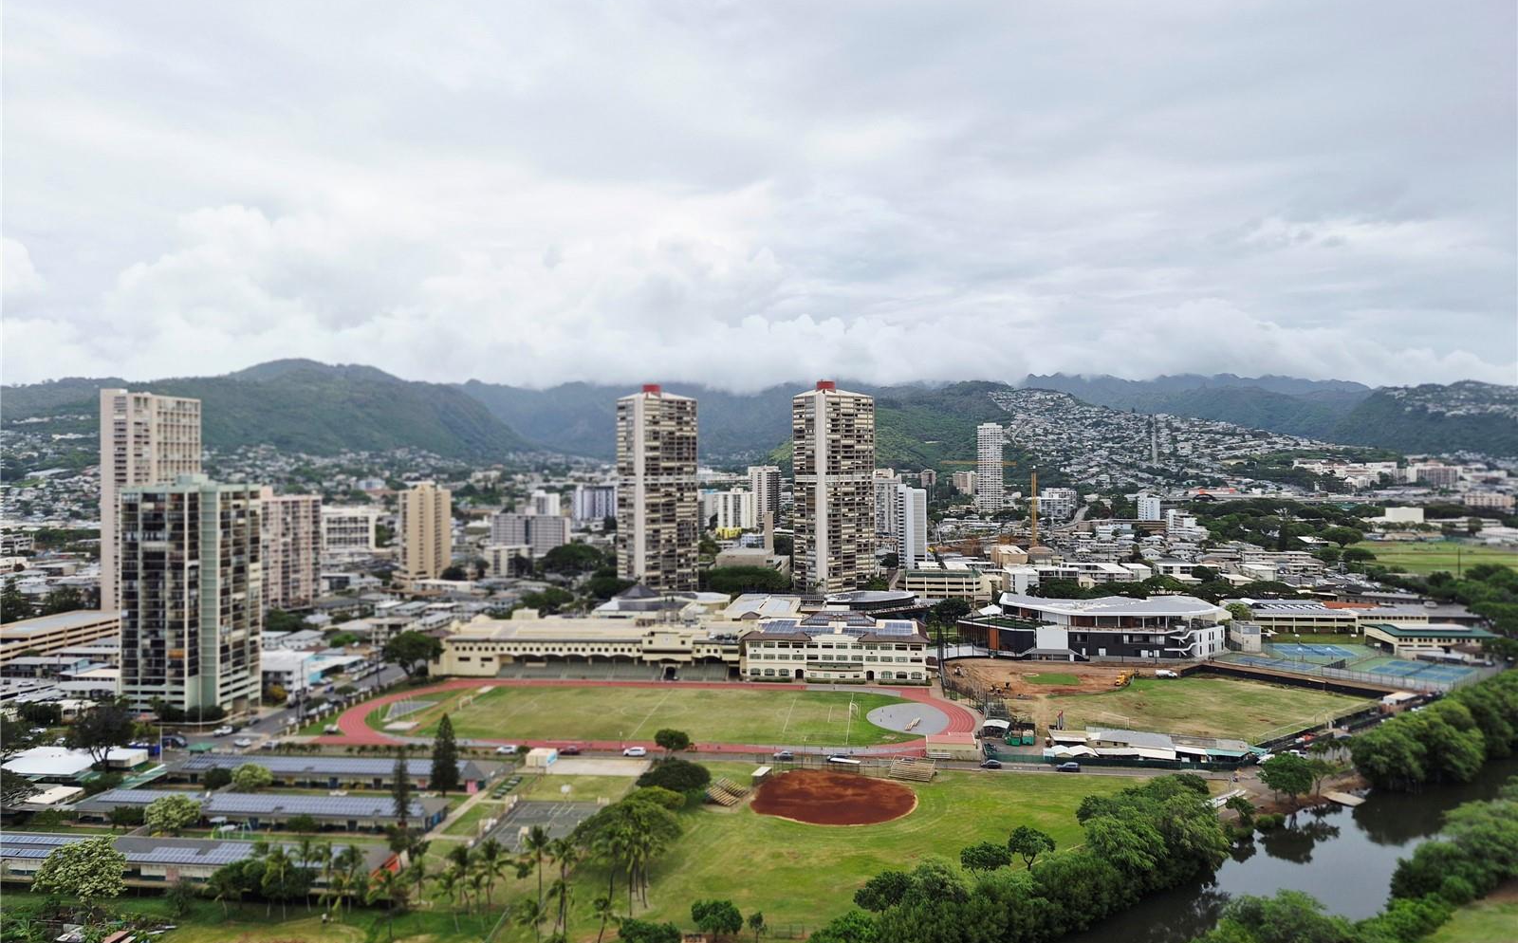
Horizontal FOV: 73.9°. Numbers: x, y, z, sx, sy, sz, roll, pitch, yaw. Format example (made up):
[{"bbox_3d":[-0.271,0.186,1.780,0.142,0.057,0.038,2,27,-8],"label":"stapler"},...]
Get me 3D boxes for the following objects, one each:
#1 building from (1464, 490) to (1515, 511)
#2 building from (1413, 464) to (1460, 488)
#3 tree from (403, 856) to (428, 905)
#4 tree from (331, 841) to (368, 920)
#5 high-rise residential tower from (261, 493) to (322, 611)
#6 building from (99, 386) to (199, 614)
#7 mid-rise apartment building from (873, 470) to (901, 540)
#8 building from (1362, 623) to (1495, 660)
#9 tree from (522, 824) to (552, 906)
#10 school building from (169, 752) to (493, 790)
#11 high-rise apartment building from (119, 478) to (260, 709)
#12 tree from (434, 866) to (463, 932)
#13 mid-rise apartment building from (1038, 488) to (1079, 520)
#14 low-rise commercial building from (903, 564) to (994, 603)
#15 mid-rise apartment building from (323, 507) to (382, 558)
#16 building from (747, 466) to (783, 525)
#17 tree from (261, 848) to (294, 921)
[{"bbox_3d":[847.407,35.079,1170.000,24.000,20.000,42.000,0,0,-35],"label":"building"},{"bbox_3d":[1041.534,7.290,1550.000,60.000,34.000,22.000,-1,0,30],"label":"building"},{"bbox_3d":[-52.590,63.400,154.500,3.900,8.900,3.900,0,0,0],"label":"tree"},{"bbox_3d":[-60.976,60.844,150.102,5.470,11.030,5.470,0,0,6],"label":"tree"},{"bbox_3d":[-242.190,38.510,512.060,17.000,61.000,33.450,0,0,30],"label":"high-rise residential tower"},{"bbox_3d":[-273.470,16.550,454.410,15.500,105.000,38.000,0,0,17],"label":"building"},{"bbox_3d":[115.450,31.120,905.000,25.000,65.440,18.000,0,0,-15],"label":"mid-rise apartment building"},{"bbox_3d":[250.090,62.060,378.830,36.000,9.000,29.000,0,0,5],"label":"building"},{"bbox_3d":[-34.300,61.260,156.000,4.600,13.390,4.600,0,0,0],"label":"tree"},{"bbox_3d":[-90.720,64.350,216.747,68.500,5.000,12.000,0,0,5],"label":"school building"},{"bbox_3d":[-162.647,34.284,290.870,24.500,66.800,26.000,0,0,6],"label":"high-rise apartment building"},{"bbox_3d":[-45.170,62.610,147.700,4.170,9.720,4.170,0,0,0],"label":"tree"},{"bbox_3d":[328.890,35.890,1110.000,43.000,36.540,30.000,0,0,5],"label":"mid-rise apartment building"},{"bbox_3d":[96.100,58.000,516.830,42.000,19.000,34.000,0,0,5],"label":"low-rise commercial building"},{"bbox_3d":[-322.020,48.140,795.000,42.000,41.130,20.000,0,0,-3],"label":"mid-rise apartment building"},{"bbox_3d":[7.663,29.259,1185.000,28.000,70.000,27.000,-1,0,30],"label":"building"},{"bbox_3d":[-72.380,62.100,152.100,4.830,10.990,4.830,0,0,0],"label":"tree"}]

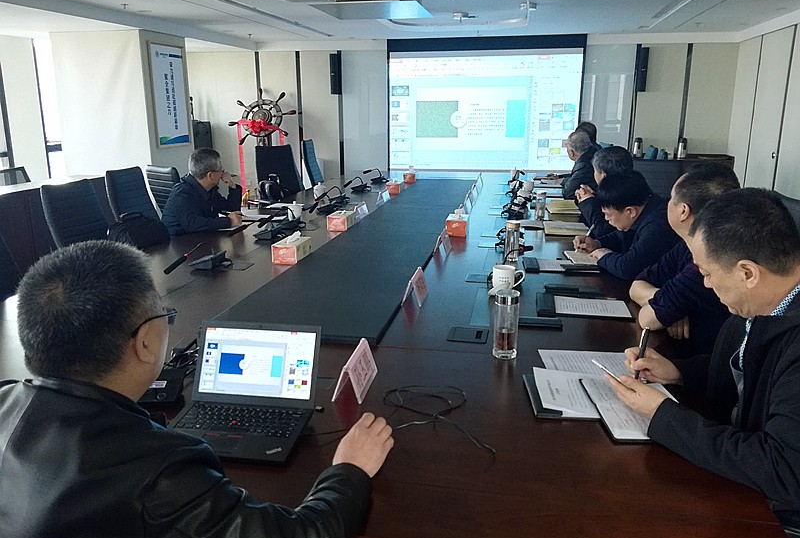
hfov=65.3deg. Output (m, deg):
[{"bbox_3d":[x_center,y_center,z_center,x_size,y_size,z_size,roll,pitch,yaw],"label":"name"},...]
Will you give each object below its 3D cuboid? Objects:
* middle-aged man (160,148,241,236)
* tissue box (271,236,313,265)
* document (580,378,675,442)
[{"bbox_3d":[-1.204,-0.132,3.917,0.700,1.200,0.580,-1,15,-4],"label":"middle-aged man"},{"bbox_3d":[-0.516,-0.087,2.999,0.113,0.088,0.210,3,15,10],"label":"tissue box"},{"bbox_3d":[0.578,0.338,1.505,0.210,0.015,0.302,1,15,3],"label":"document"}]

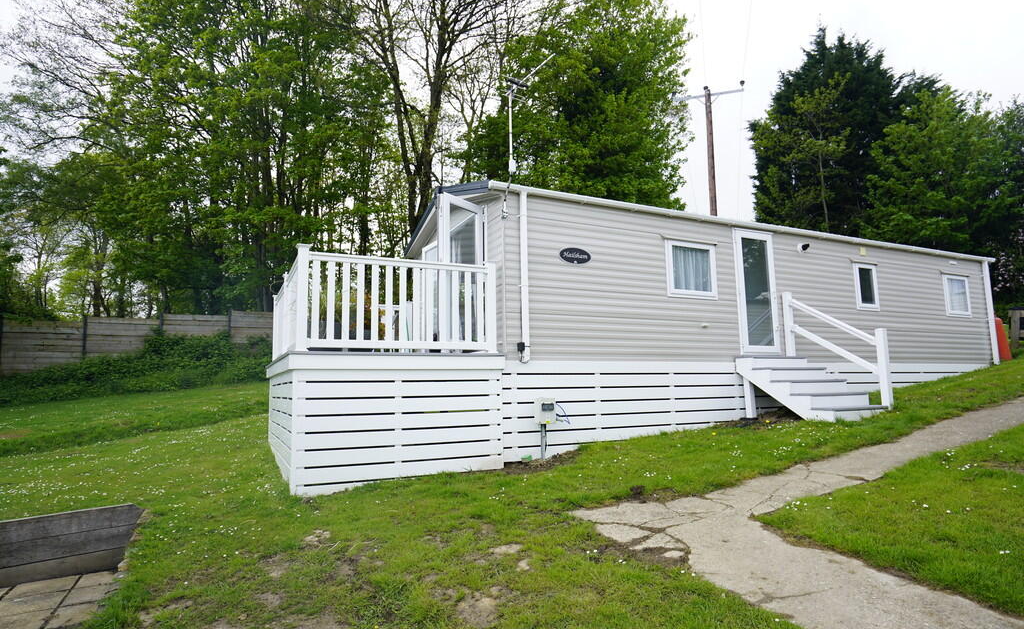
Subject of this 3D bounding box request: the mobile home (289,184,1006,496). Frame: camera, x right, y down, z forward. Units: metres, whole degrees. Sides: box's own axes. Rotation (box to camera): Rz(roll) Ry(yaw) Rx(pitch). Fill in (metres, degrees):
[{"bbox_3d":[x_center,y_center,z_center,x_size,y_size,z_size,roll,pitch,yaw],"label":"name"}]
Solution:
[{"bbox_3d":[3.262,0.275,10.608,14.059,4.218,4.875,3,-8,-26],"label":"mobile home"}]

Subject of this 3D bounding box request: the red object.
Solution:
[{"bbox_3d":[11.299,0.599,13.118,0.400,0.900,0.380,3,-8,-26],"label":"red object"}]

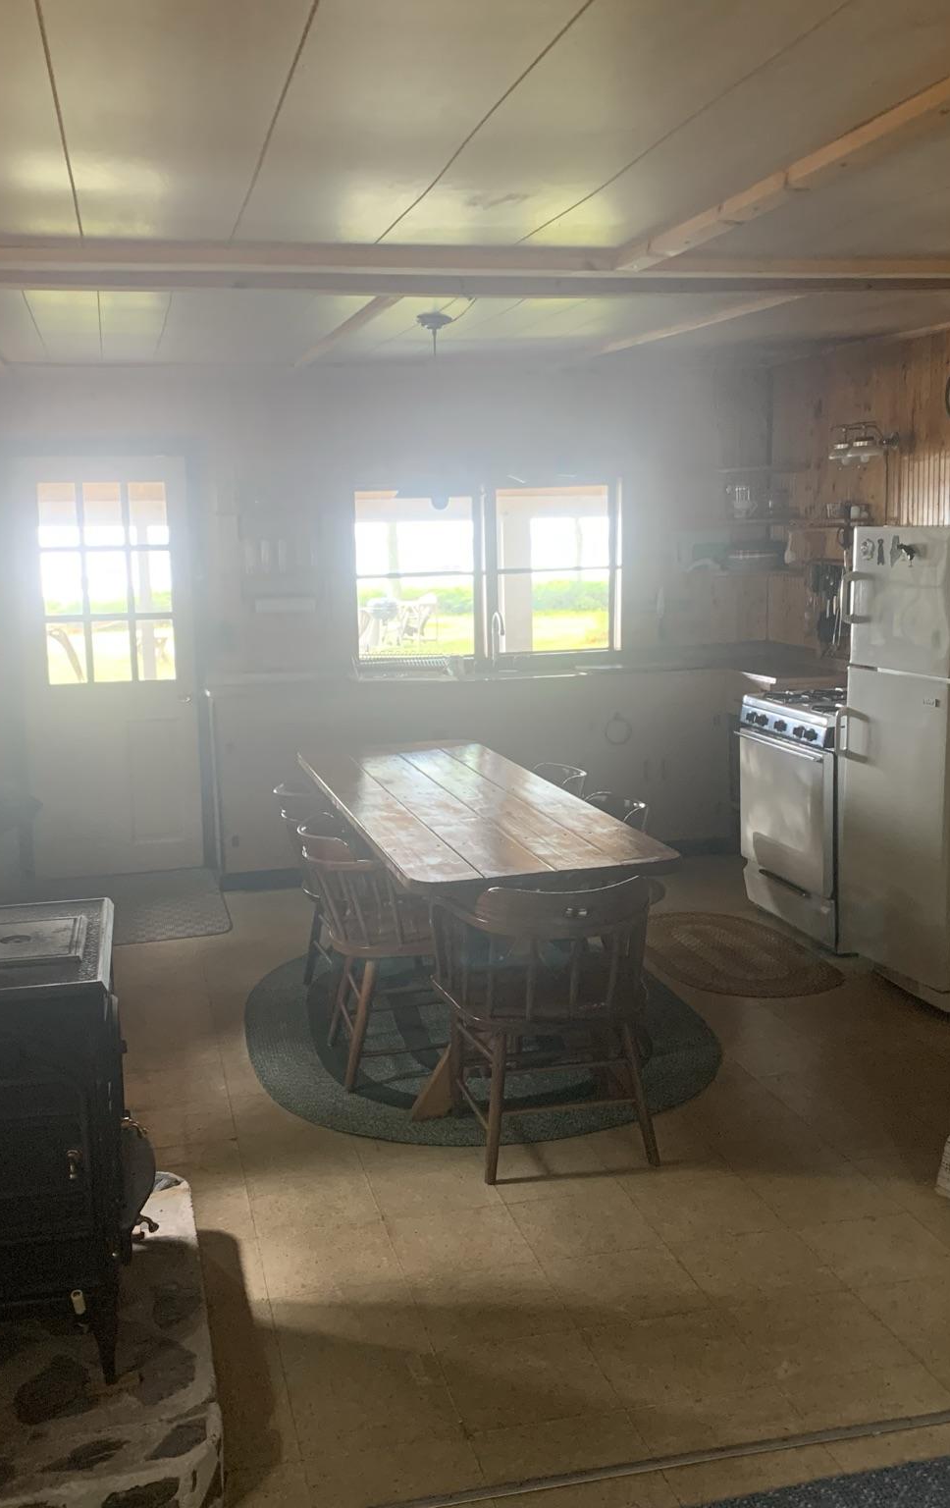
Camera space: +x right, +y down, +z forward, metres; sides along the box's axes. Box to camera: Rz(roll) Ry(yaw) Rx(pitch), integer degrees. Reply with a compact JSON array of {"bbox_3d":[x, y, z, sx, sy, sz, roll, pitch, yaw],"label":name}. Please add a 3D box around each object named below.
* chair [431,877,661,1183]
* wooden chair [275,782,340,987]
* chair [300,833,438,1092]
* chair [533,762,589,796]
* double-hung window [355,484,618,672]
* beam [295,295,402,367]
[{"bbox_3d":[0.195,0.650,3.930,0.580,0.760,0.530,-3,9,-13],"label":"chair"},{"bbox_3d":[-0.396,0.465,5.167,0.530,0.760,0.560,-3,9,-13],"label":"wooden chair"},{"bbox_3d":[-0.250,0.562,4.530,0.530,0.760,0.560,-3,9,-13],"label":"chair"},{"bbox_3d":[0.144,0.423,5.527,0.530,0.775,0.560,-3,9,-13],"label":"chair"},{"bbox_3d":[0.073,-0.925,7.650,1.370,0.920,0.100,-3,9,-13],"label":"double-hung window"},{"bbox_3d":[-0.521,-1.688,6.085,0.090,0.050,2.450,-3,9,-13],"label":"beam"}]

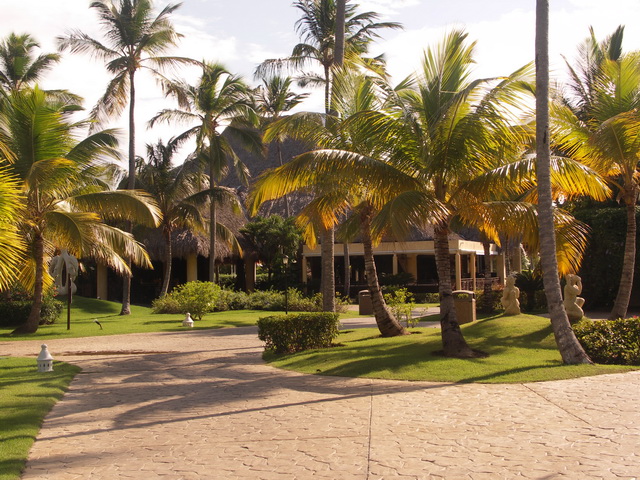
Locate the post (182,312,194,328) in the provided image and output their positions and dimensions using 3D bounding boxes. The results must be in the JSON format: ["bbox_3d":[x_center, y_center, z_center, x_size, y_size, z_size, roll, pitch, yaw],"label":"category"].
[{"bbox_3d":[-3.445,2.117,31.000,0.300,0.420,0.300,0,-2,0],"label":"post"}]

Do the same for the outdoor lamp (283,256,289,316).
[{"bbox_3d":[-1.330,1.749,46.000,0.240,2.350,0.240,0,-2,0],"label":"outdoor lamp"}]

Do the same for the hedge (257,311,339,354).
[{"bbox_3d":[-0.440,1.892,24.200,1.650,0.770,1.150,0,-2,0],"label":"hedge"}]

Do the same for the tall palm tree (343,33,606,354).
[{"bbox_3d":[2.729,-0.821,20.900,4.600,5.750,4.500,0,-2,0],"label":"tall palm tree"}]

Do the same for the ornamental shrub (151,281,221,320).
[{"bbox_3d":[-4.344,1.968,38.500,2.200,1.300,1.900,0,-2,0],"label":"ornamental shrub"}]

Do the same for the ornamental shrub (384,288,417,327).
[{"bbox_3d":[2.342,1.939,34.000,0.980,1.120,0.950,0,-2,0],"label":"ornamental shrub"}]

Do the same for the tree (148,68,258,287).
[{"bbox_3d":[-4.700,-2.298,49.000,4.600,10.100,4.600,0,-2,0],"label":"tree"}]

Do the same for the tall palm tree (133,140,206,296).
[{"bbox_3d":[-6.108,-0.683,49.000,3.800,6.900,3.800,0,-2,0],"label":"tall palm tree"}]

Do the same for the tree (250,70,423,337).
[{"bbox_3d":[0.438,-0.864,28.000,4.100,6.300,4.100,0,-2,0],"label":"tree"}]

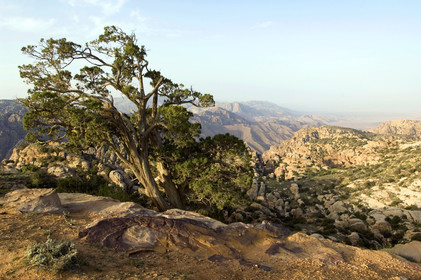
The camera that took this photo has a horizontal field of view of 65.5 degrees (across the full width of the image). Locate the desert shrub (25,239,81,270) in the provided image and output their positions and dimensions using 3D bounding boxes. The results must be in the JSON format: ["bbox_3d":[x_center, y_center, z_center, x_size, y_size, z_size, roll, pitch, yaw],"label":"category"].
[{"bbox_3d":[-1.727,1.260,3.600,0.600,0.300,0.500,-2,5,-26],"label":"desert shrub"}]

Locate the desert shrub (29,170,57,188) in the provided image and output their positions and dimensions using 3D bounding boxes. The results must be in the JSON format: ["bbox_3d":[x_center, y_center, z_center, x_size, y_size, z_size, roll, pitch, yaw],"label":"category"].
[{"bbox_3d":[-7.188,1.711,14.000,1.200,0.850,1.100,-2,5,-27],"label":"desert shrub"}]

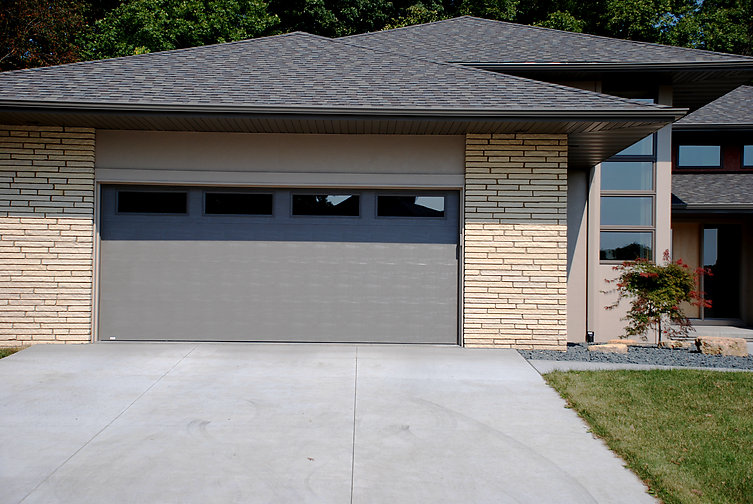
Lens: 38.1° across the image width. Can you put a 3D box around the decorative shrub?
[{"bbox_3d":[4.438,0.724,17.136,1.620,1.480,1.500,1,-2,-1],"label":"decorative shrub"}]

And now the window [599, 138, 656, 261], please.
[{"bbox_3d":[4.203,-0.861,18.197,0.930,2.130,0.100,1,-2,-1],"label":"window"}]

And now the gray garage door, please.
[{"bbox_3d":[-1.335,0.178,14.921,4.880,2.140,0.100,1,-2,-1],"label":"gray garage door"}]

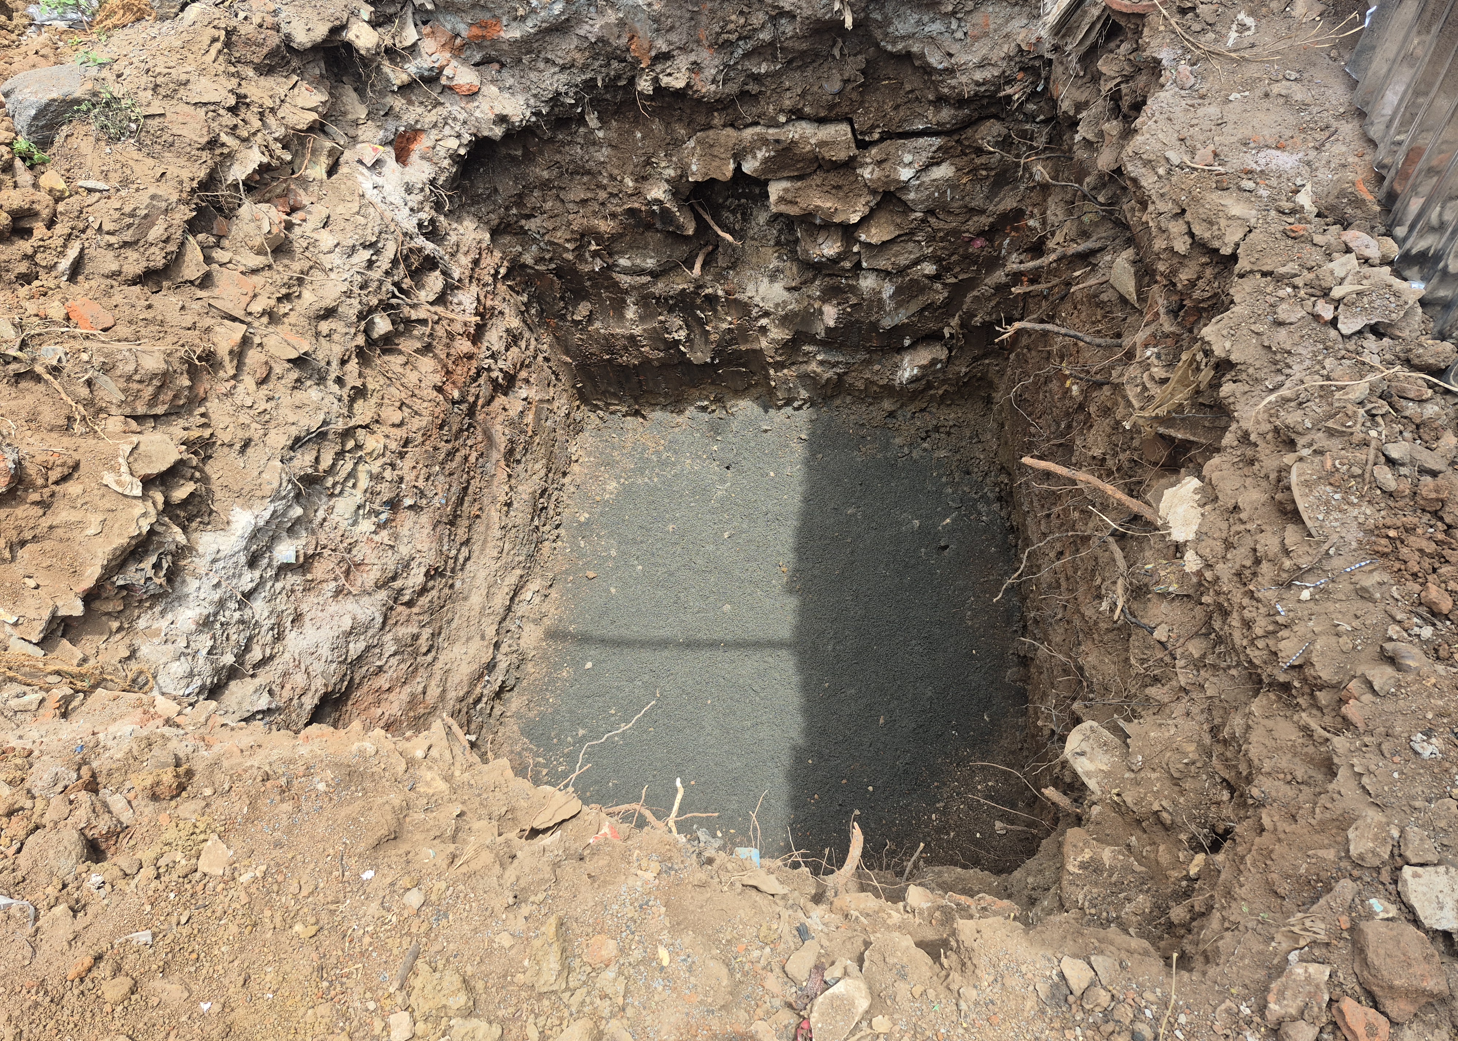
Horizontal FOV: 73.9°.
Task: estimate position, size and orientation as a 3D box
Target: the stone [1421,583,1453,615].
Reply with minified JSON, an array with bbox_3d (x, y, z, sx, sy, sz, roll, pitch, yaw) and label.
[{"bbox_3d":[1.171,0.130,1.600,0.041,0.024,0.032,41,69,19],"label":"stone"}]

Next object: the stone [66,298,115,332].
[{"bbox_3d":[-1.186,-0.382,1.800,0.088,0.040,0.062,21,64,11],"label":"stone"}]

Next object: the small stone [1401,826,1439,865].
[{"bbox_3d":[0.997,0.471,1.403,0.040,0.024,0.048,-2,62,-1],"label":"small stone"}]

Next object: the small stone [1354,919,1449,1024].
[{"bbox_3d":[0.861,0.578,1.244,0.092,0.069,0.115,-24,65,-12],"label":"small stone"}]

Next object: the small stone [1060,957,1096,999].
[{"bbox_3d":[0.460,0.602,1.277,0.037,0.024,0.052,-16,63,-8],"label":"small stone"}]

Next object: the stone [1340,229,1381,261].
[{"bbox_3d":[1.309,-0.569,1.999,0.042,0.030,0.058,-8,62,-4],"label":"stone"}]

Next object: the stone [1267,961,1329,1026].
[{"bbox_3d":[0.757,0.630,1.284,0.076,0.042,0.076,6,62,3],"label":"stone"}]

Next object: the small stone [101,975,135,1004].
[{"bbox_3d":[-0.801,0.615,1.270,0.040,0.020,0.032,-15,63,-8],"label":"small stone"}]

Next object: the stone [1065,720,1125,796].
[{"bbox_3d":[0.737,0.478,1.954,0.105,0.077,0.140,-20,64,-10],"label":"stone"}]

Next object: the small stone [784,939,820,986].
[{"bbox_3d":[0.100,0.588,1.295,0.030,0.023,0.056,35,67,17],"label":"small stone"}]

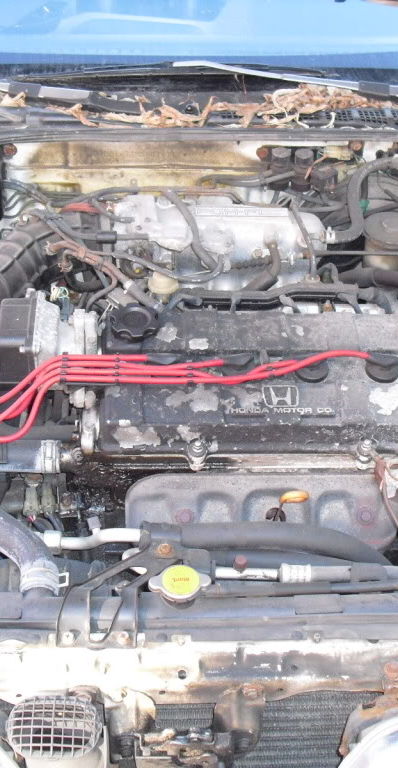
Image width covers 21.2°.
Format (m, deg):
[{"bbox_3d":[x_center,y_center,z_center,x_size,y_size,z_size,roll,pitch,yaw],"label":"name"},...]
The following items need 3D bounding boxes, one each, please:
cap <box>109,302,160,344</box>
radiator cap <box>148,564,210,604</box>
[{"bbox_3d":[-0.078,-0.074,1.290,0.061,0.025,0.061,-1,39,-3],"label":"cap"},{"bbox_3d":[-0.020,0.194,1.030,0.060,0.018,0.044,-1,39,-3],"label":"radiator cap"}]

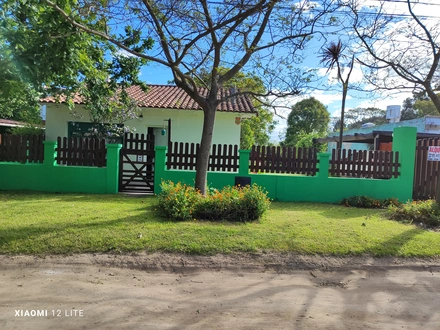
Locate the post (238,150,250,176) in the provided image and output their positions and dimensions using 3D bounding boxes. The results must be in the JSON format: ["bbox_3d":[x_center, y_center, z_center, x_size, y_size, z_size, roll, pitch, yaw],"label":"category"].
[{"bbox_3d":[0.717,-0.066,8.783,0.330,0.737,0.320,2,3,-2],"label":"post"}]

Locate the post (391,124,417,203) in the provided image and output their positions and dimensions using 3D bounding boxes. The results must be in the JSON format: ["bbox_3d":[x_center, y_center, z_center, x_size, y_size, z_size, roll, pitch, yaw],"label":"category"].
[{"bbox_3d":[5.668,0.042,9.008,0.450,2.261,0.400,2,3,-2],"label":"post"}]

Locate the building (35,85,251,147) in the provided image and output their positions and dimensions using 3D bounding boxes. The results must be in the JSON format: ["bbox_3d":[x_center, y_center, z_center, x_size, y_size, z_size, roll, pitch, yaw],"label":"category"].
[{"bbox_3d":[-2.795,-1.841,15.014,8.135,4.600,8.000,2,3,-2],"label":"building"}]

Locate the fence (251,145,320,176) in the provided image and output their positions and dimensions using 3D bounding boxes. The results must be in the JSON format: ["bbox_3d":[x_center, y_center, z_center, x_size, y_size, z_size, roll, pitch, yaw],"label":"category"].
[{"bbox_3d":[1.937,-0.118,8.744,2.094,0.836,0.070,2,3,-2],"label":"fence"}]

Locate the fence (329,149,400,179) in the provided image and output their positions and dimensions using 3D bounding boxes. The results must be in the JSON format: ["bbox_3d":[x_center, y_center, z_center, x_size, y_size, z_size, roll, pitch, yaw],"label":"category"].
[{"bbox_3d":[4.392,-0.010,8.839,2.183,0.854,0.070,2,3,-2],"label":"fence"}]

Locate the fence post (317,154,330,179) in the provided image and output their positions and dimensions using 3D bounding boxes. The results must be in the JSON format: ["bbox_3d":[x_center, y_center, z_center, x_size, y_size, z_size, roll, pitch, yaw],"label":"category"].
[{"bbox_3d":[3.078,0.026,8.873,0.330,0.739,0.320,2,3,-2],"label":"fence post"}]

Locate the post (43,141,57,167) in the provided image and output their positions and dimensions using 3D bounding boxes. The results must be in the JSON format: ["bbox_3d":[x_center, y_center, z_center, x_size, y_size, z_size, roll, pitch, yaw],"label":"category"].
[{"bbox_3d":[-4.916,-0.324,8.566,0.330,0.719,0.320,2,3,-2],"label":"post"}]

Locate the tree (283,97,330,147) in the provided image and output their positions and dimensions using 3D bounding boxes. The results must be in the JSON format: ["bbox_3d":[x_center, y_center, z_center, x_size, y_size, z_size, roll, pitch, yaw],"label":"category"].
[{"bbox_3d":[8.846,-3.318,30.174,4.600,7.126,4.600,2,3,-2],"label":"tree"}]

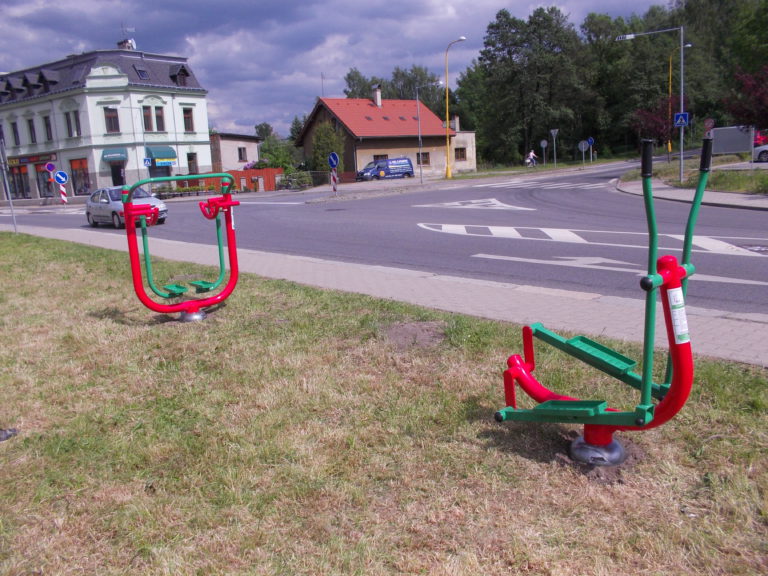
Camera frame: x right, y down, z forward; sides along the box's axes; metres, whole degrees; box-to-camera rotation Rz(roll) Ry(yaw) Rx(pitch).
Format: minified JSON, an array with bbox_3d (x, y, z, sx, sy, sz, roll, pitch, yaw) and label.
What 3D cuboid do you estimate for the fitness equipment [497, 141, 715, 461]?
[{"bbox_3d":[1.049,0.067,3.254,0.530,1.620,1.120,-12,15,-40],"label":"fitness equipment"}]

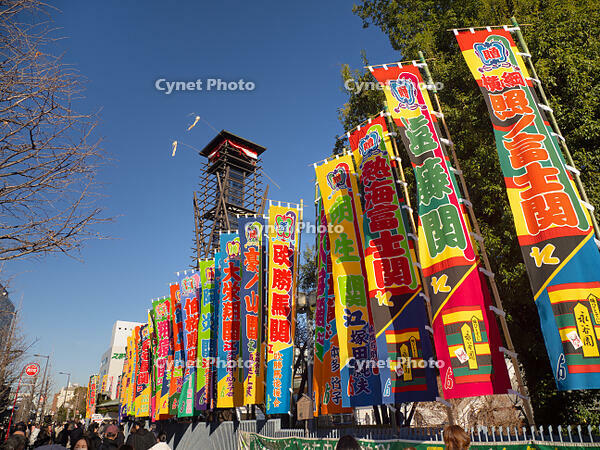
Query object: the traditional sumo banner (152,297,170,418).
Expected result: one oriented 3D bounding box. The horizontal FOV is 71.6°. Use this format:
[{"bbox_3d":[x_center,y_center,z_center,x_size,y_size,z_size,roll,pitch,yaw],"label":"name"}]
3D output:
[{"bbox_3d":[-6.401,6.107,19.524,0.900,5.350,0.180,-10,-25,0],"label":"traditional sumo banner"}]

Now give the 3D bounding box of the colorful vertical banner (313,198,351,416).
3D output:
[{"bbox_3d":[0.820,1.600,10.000,0.900,5.350,0.200,-5,-25,12],"label":"colorful vertical banner"}]

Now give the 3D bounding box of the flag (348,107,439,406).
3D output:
[{"bbox_3d":[1.570,0.354,7.695,0.920,5.420,0.200,-18,-28,30],"label":"flag"}]

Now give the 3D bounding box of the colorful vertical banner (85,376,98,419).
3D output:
[{"bbox_3d":[-27.285,22.534,54.711,0.900,5.300,0.100,6,-26,-18],"label":"colorful vertical banner"}]

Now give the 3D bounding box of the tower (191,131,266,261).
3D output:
[{"bbox_3d":[-3.586,2.639,21.504,3.000,16.000,3.000,19,-32,-41],"label":"tower"}]

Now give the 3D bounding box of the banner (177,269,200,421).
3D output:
[{"bbox_3d":[-4.218,4.380,15.897,0.900,5.350,0.180,-11,-26,10],"label":"banner"}]

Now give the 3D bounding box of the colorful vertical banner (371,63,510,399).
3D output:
[{"bbox_3d":[1.980,-0.314,6.335,0.900,5.350,0.200,-4,-24,-7],"label":"colorful vertical banner"}]

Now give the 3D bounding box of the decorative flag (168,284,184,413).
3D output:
[{"bbox_3d":[-5.403,5.289,18.188,0.900,5.420,0.220,-18,-25,25],"label":"decorative flag"}]

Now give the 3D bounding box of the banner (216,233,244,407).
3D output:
[{"bbox_3d":[-2.109,2.715,12.922,0.900,5.350,0.180,-6,-25,7],"label":"banner"}]

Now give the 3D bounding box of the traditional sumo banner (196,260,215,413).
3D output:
[{"bbox_3d":[-3.419,3.858,15.326,0.900,5.350,0.180,-10,-26,15],"label":"traditional sumo banner"}]

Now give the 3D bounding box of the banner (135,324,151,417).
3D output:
[{"bbox_3d":[-9.357,8.688,25.135,0.900,5.300,0.100,4,-25,-14],"label":"banner"}]

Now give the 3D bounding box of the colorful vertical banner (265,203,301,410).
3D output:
[{"bbox_3d":[-0.479,1.950,10.843,0.880,5.420,0.250,-6,-24,13],"label":"colorful vertical banner"}]

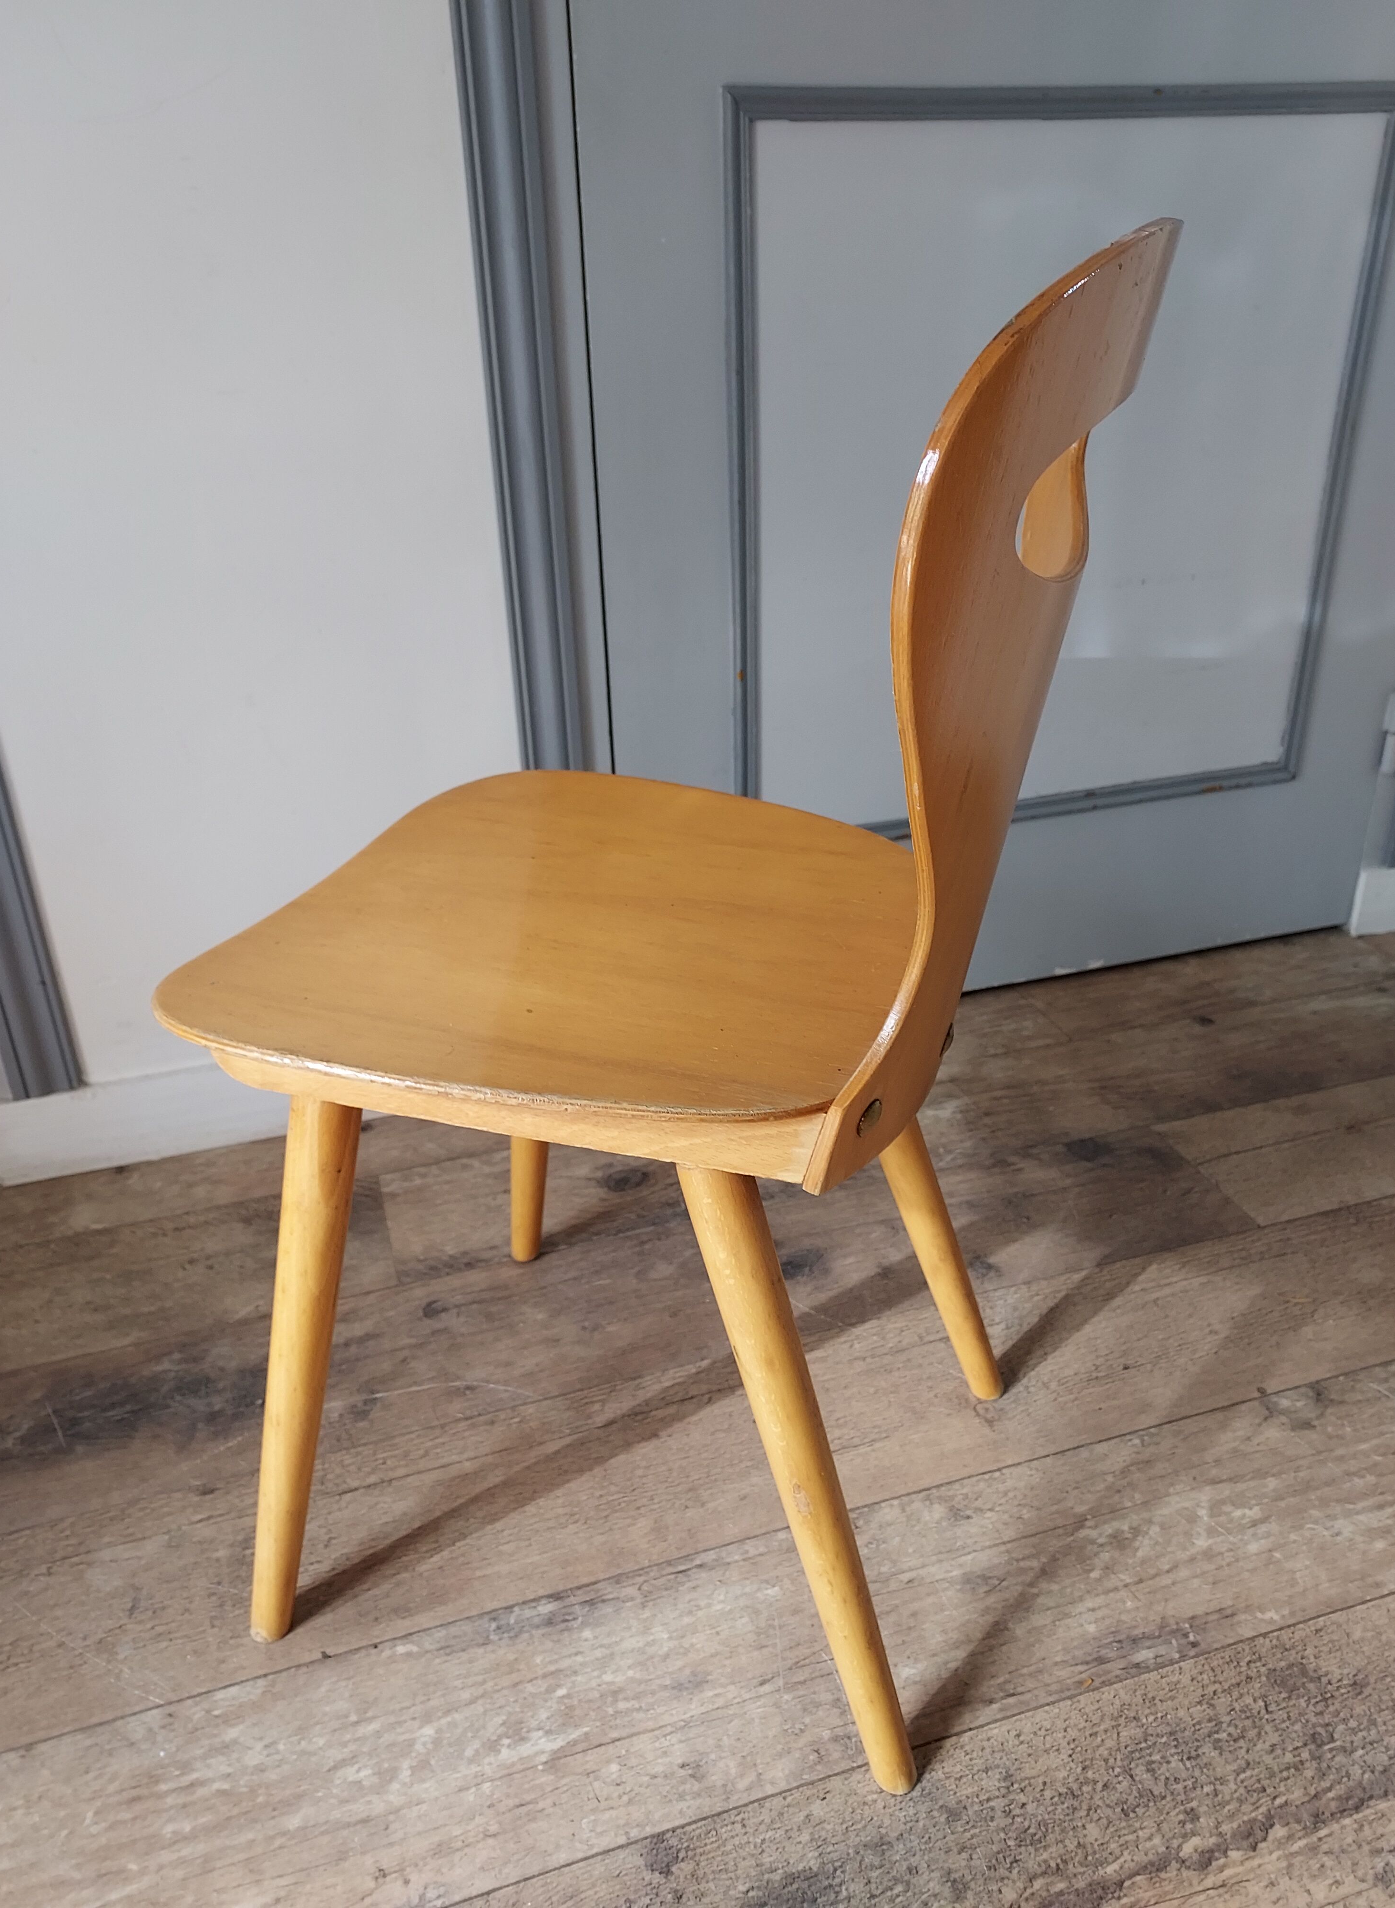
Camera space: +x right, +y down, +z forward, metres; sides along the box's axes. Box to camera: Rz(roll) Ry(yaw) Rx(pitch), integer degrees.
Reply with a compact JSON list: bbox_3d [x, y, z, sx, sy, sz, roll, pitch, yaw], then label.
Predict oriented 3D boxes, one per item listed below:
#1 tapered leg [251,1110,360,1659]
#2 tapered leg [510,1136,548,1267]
[{"bbox_3d":[-0.238,0.254,0.780,0.036,0.409,0.036,18,22,14],"label":"tapered leg"},{"bbox_3d":[-0.131,0.112,1.066,0.036,0.412,0.036,17,38,11],"label":"tapered leg"}]

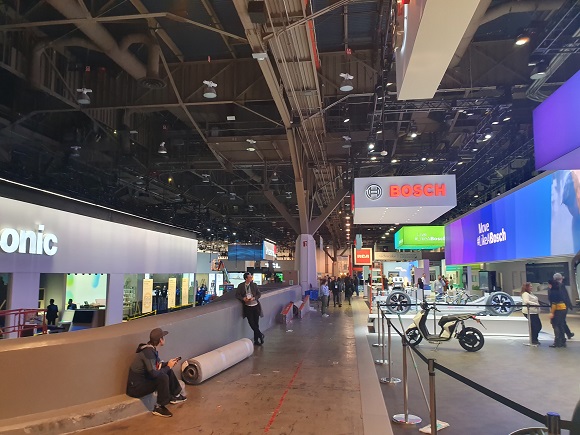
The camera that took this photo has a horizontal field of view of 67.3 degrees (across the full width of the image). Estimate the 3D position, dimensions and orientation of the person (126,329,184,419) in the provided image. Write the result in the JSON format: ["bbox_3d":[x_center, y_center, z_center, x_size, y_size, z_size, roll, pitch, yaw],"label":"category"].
[{"bbox_3d":[-1.750,1.956,5.647,0.750,1.040,0.560,-1,-7,6],"label":"person"}]

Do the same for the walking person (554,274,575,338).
[{"bbox_3d":[7.163,2.378,11.540,0.550,1.740,0.480,3,-8,-22],"label":"walking person"}]

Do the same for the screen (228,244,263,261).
[{"bbox_3d":[-5.479,4.376,54.000,4.280,1.980,0.300,-1,-7,8],"label":"screen"}]

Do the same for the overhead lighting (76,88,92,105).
[{"bbox_3d":[-9.706,-5.737,20.642,0.600,0.620,0.580,-1,-7,8],"label":"overhead lighting"}]

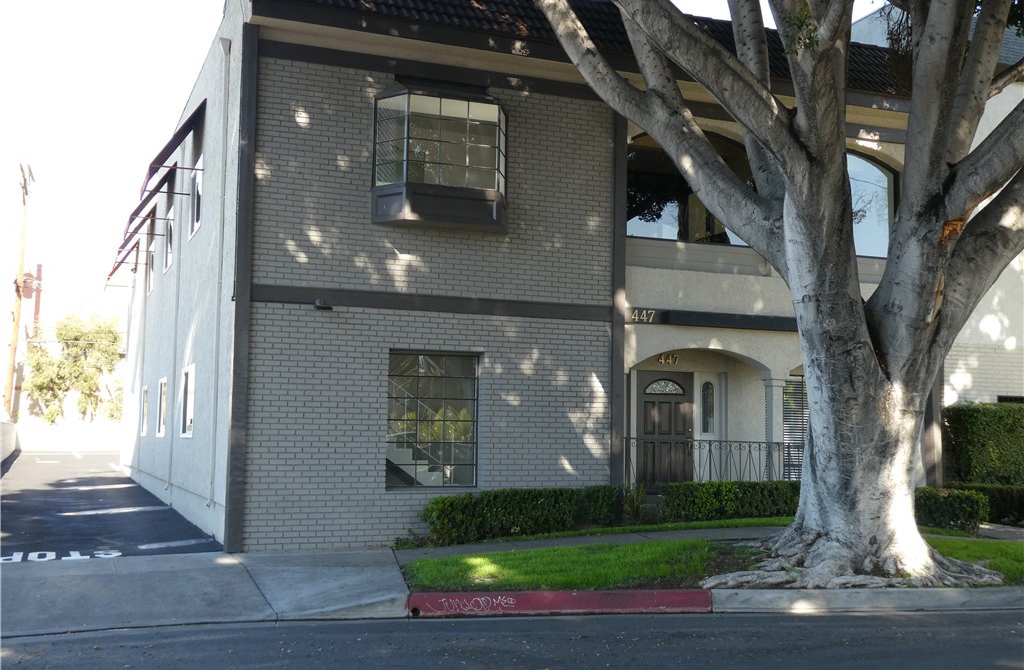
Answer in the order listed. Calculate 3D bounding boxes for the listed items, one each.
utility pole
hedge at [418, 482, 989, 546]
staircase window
[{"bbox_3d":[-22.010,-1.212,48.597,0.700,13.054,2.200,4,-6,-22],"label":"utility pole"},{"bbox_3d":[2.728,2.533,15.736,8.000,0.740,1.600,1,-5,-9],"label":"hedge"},{"bbox_3d":[-1.117,1.202,15.304,1.388,1.846,0.120,3,-6,-23],"label":"staircase window"}]

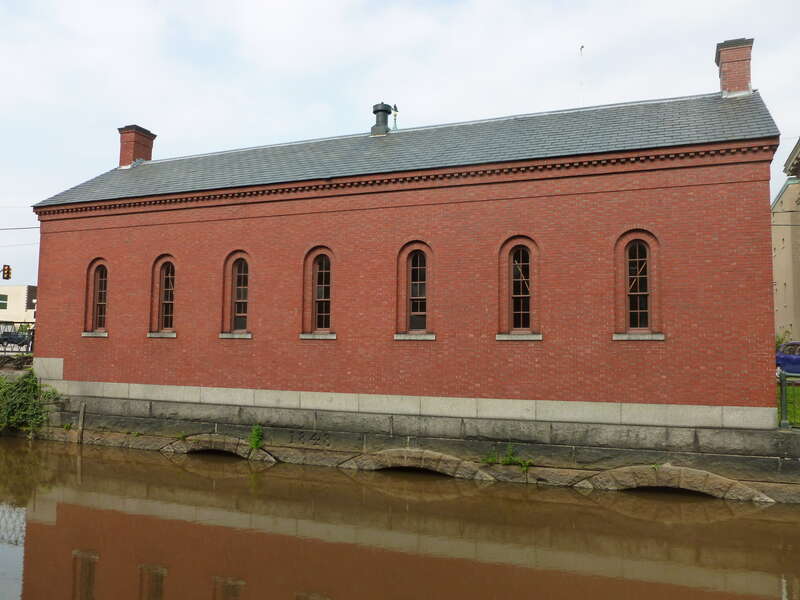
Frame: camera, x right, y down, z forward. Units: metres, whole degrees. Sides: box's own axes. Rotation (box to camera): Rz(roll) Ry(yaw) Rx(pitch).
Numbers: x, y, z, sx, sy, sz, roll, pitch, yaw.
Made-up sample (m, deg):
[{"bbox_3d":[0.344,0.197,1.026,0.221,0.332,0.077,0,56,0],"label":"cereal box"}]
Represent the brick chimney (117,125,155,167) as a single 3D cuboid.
[{"bbox_3d":[-9.595,-5.452,23.652,0.810,1.450,1.030,-1,-4,21],"label":"brick chimney"}]

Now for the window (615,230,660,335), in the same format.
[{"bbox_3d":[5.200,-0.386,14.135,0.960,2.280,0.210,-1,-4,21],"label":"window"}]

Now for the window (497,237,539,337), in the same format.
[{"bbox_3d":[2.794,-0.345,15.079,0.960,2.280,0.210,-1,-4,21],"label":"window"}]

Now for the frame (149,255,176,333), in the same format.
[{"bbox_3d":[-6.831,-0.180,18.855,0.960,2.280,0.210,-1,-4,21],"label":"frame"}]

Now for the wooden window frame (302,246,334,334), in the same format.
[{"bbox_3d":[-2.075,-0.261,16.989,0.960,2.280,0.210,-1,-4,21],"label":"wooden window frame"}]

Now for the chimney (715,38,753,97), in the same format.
[{"bbox_3d":[8.537,-5.743,16.538,0.810,1.450,1.030,-1,-4,21],"label":"chimney"}]

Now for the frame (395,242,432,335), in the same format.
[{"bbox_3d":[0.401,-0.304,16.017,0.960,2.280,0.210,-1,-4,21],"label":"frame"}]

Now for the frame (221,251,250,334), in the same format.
[{"bbox_3d":[-4.467,-0.220,17.927,0.960,2.280,0.210,-1,-4,21],"label":"frame"}]

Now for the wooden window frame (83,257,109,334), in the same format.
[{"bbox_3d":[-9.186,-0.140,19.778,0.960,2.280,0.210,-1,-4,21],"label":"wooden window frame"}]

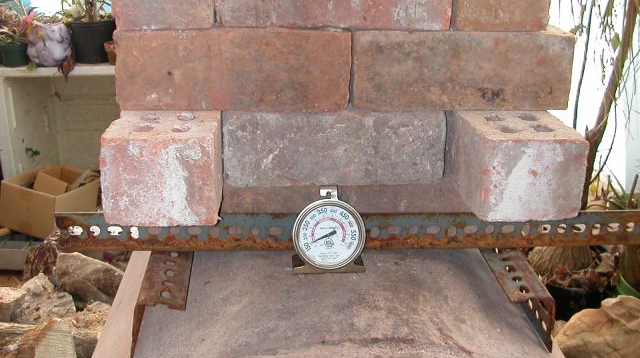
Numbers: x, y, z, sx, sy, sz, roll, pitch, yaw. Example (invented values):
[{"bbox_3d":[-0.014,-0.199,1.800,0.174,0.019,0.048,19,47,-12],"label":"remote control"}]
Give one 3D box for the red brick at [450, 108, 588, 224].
[{"bbox_3d":[0.168,-0.032,0.652,0.083,0.071,0.204,0,19,-4],"label":"red brick"}]

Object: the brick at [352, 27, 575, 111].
[{"bbox_3d":[0.127,-0.112,0.663,0.202,0.071,0.089,-1,19,-5],"label":"brick"}]

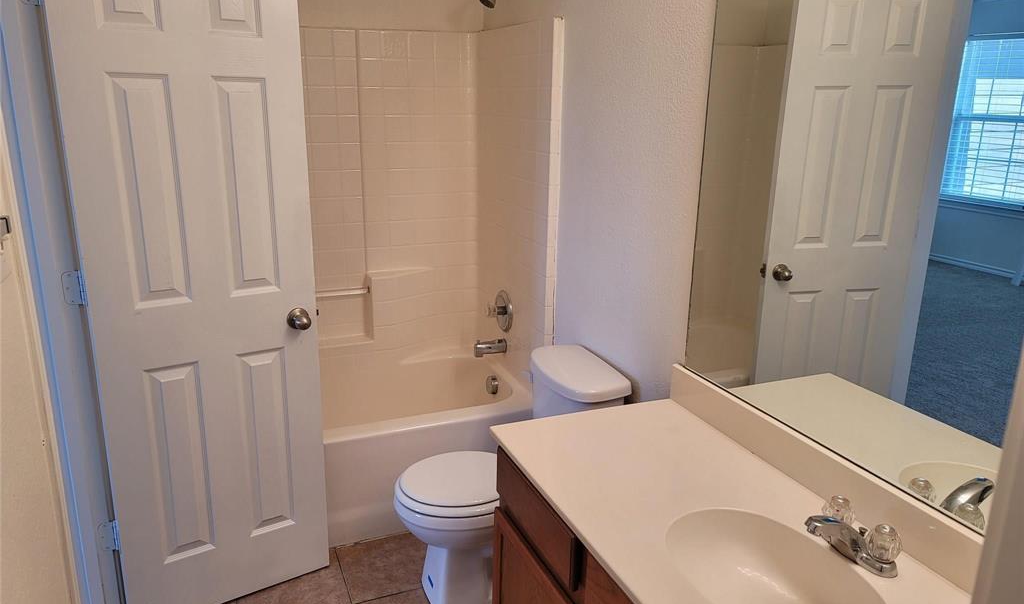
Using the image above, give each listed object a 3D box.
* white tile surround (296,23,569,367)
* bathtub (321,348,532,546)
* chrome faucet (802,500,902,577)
[{"bbox_3d":[-0.689,-0.315,2.773,1.512,1.425,0.821,-5,16,-21],"label":"white tile surround"},{"bbox_3d":[-0.704,0.573,3.010,1.512,0.412,0.821,-5,16,-21],"label":"bathtub"},{"bbox_3d":[0.584,0.413,1.318,0.160,0.090,0.160,-5,16,-21],"label":"chrome faucet"}]

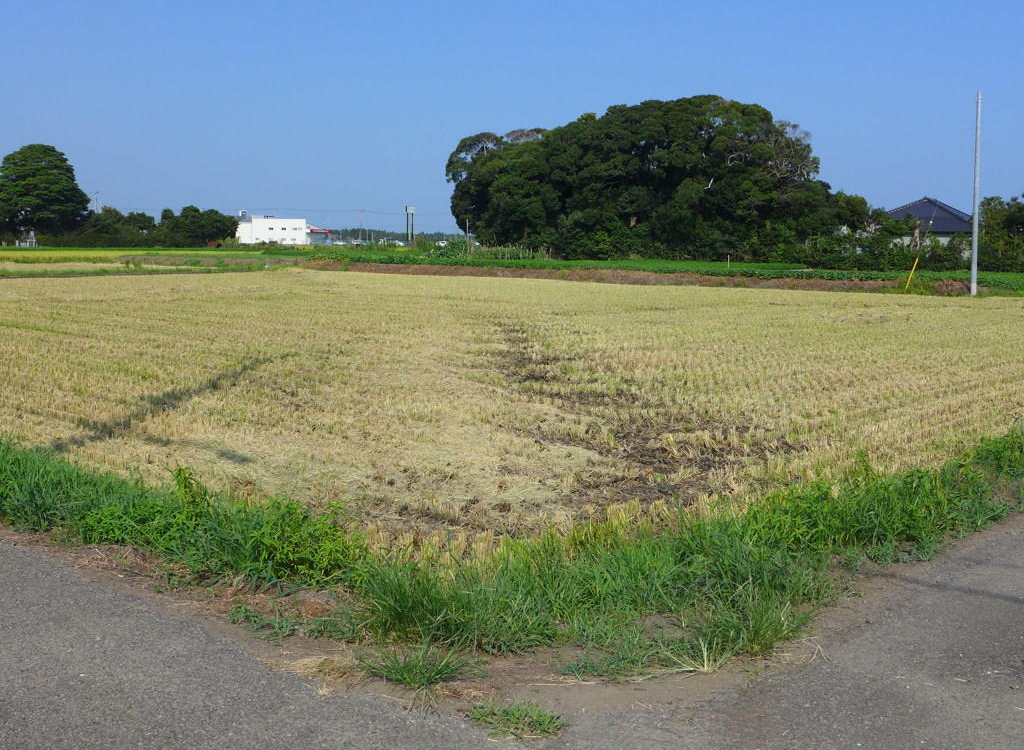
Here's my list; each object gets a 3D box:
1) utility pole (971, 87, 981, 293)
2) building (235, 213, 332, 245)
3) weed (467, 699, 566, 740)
[{"bbox_3d":[18.958,-7.329,43.419,0.210,8.247,0.210,0,7,0],"label":"utility pole"},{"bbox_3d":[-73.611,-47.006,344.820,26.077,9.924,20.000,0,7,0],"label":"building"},{"bbox_3d":[0.014,1.103,3.501,0.323,0.075,0.240,0,7,0],"label":"weed"}]

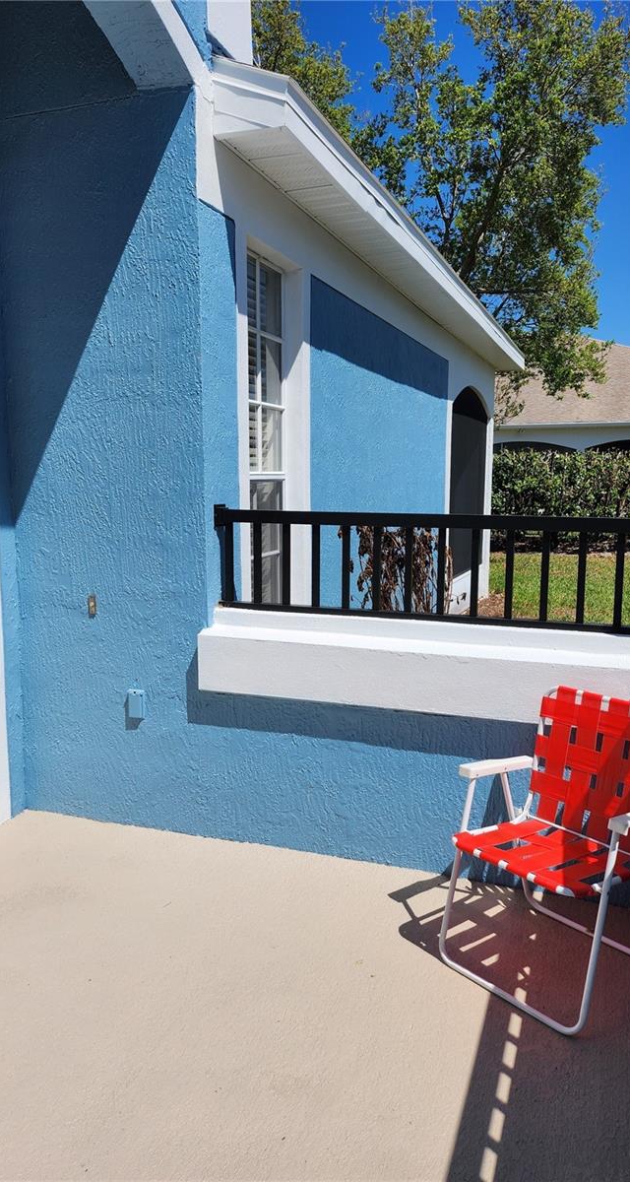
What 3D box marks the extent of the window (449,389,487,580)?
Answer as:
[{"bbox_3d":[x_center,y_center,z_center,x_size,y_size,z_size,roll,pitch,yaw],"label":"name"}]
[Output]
[{"bbox_3d":[1.650,-1.213,8.964,0.120,1.943,2.215,3,9,20],"label":"window"}]

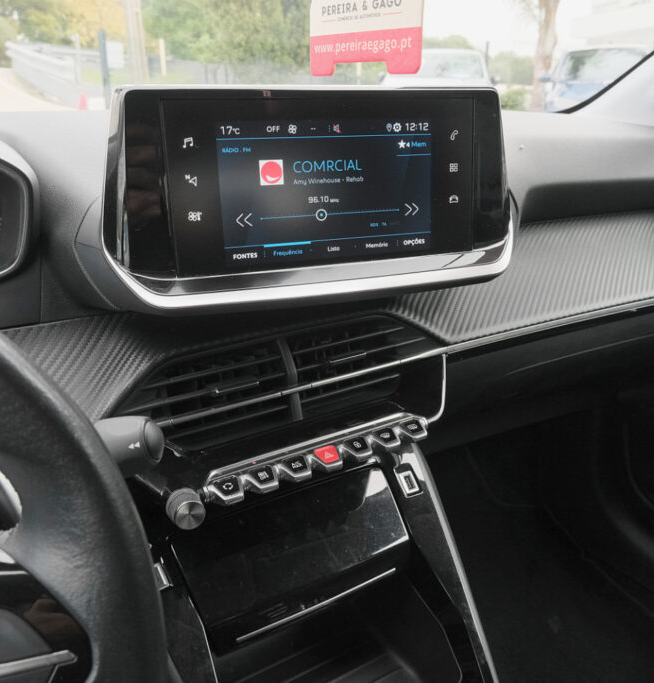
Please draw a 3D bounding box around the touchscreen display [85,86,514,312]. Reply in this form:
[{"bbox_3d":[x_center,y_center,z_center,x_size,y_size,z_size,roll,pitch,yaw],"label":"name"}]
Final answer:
[{"bbox_3d":[-0.002,-0.102,0.455,0.286,0.137,0.055,-8,15,-20],"label":"touchscreen display"}]

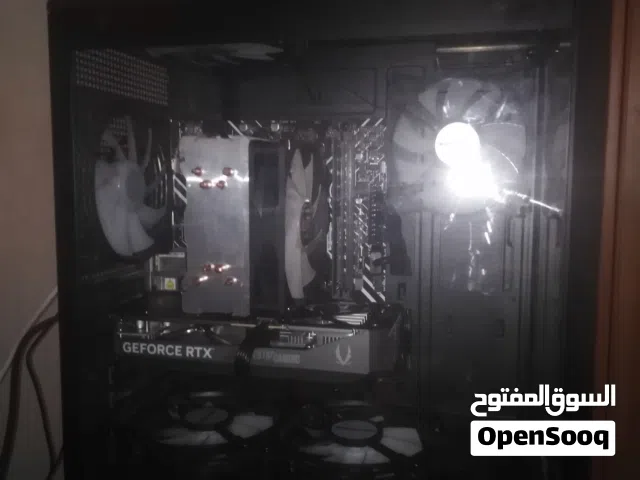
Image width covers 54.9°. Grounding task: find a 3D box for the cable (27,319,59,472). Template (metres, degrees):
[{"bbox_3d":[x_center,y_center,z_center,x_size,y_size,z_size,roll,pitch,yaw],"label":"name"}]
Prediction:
[{"bbox_3d":[-0.248,0.141,0.550,0.030,0.140,0.030,1,6,12],"label":"cable"}]

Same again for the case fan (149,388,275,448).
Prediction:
[{"bbox_3d":[-0.096,0.160,0.527,0.120,0.025,0.120,1,6,12],"label":"case fan"}]

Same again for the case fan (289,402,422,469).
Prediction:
[{"bbox_3d":[0.028,0.164,0.499,0.120,0.025,0.120,1,6,12],"label":"case fan"}]

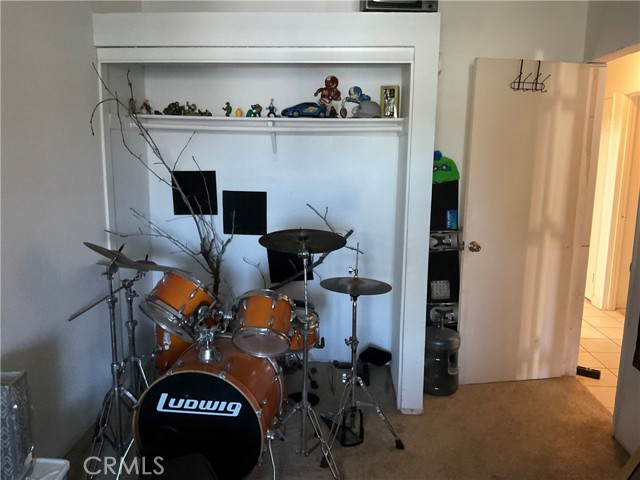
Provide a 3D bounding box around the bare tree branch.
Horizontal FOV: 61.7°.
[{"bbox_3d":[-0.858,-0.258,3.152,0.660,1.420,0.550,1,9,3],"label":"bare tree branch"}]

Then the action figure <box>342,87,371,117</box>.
[{"bbox_3d":[0.235,-0.858,3.358,0.200,0.200,0.110,6,10,28],"label":"action figure"}]

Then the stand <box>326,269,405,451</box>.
[{"bbox_3d":[0.209,0.574,2.719,0.440,0.950,0.460,1,9,3],"label":"stand"}]

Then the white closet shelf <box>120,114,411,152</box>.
[{"bbox_3d":[-0.341,-0.664,3.421,1.700,0.225,0.380,1,9,3],"label":"white closet shelf"}]

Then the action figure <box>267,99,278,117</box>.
[{"bbox_3d":[-0.298,-0.827,3.363,0.077,0.125,0.050,1,9,3],"label":"action figure"}]

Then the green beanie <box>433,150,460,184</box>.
[{"bbox_3d":[0.779,-0.469,3.496,0.250,0.215,0.130,1,9,4],"label":"green beanie"}]

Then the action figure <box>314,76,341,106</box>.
[{"bbox_3d":[0.050,-0.898,3.373,0.172,0.270,0.100,3,10,15],"label":"action figure"}]

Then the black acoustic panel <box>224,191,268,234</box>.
[{"bbox_3d":[-0.516,-0.187,3.688,0.302,0.300,0.025,1,9,3],"label":"black acoustic panel"}]

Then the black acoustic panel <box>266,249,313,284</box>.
[{"bbox_3d":[-0.202,0.139,3.723,0.302,0.302,0.025,-5,9,4],"label":"black acoustic panel"}]

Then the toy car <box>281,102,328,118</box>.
[{"bbox_3d":[-0.094,-0.814,3.364,0.300,0.100,0.125,0,9,-7],"label":"toy car"}]

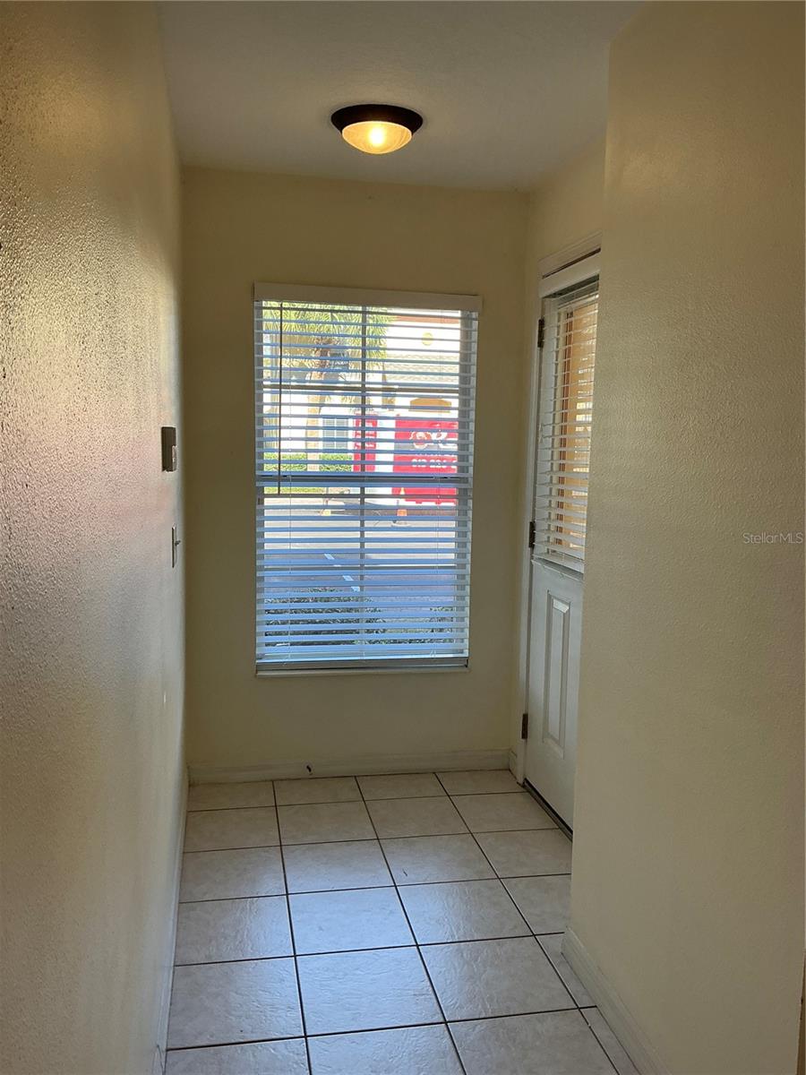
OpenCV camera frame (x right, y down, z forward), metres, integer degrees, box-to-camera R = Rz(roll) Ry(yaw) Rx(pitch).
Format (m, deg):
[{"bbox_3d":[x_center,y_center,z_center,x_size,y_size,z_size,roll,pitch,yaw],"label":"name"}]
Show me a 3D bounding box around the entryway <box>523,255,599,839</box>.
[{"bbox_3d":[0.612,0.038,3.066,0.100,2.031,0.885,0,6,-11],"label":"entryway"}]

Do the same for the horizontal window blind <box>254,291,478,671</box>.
[{"bbox_3d":[-0.147,-0.237,3.556,0.906,1.502,0.075,0,6,-11],"label":"horizontal window blind"}]

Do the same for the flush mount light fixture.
[{"bbox_3d":[-0.083,-1.278,2.784,0.292,0.098,0.292,1,6,0],"label":"flush mount light fixture"}]

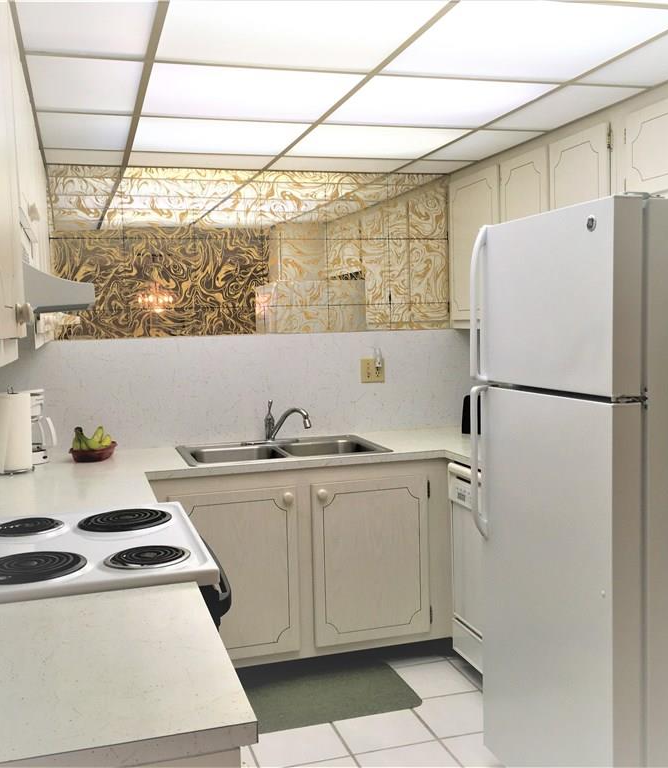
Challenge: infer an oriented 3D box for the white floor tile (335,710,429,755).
[{"bbox_3d":[0.167,1.227,3.061,0.303,0.010,0.310,-3,4,-16],"label":"white floor tile"}]

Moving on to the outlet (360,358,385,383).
[{"bbox_3d":[0.187,-0.061,4.047,0.117,0.114,0.012,-3,4,-16],"label":"outlet"}]

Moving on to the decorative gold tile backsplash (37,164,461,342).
[{"bbox_3d":[-0.326,-0.598,3.907,1.850,0.741,0.020,-3,4,-16],"label":"decorative gold tile backsplash"}]

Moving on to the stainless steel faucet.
[{"bbox_3d":[-0.202,0.167,3.802,0.220,0.187,0.055,1,5,31],"label":"stainless steel faucet"}]

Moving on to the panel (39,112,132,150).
[{"bbox_3d":[-0.885,-0.903,3.072,0.301,0.020,0.581,-3,4,-16],"label":"panel"}]

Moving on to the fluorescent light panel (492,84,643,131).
[{"bbox_3d":[0.759,-0.941,2.922,0.279,0.020,0.594,-3,4,-16],"label":"fluorescent light panel"}]

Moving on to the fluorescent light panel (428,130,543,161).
[{"bbox_3d":[0.589,-0.978,3.473,0.271,0.025,0.572,-3,4,-16],"label":"fluorescent light panel"}]

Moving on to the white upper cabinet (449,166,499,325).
[{"bbox_3d":[0.771,-0.624,3.965,0.310,0.700,0.500,-3,4,-16],"label":"white upper cabinet"}]

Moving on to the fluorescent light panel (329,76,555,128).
[{"bbox_3d":[0.320,-0.922,2.775,0.591,0.025,0.572,-3,4,-16],"label":"fluorescent light panel"}]

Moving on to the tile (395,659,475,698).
[{"bbox_3d":[0.383,1.181,3.406,0.308,0.010,0.308,-3,4,-16],"label":"tile"}]

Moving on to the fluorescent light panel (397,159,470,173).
[{"bbox_3d":[0.462,-1.003,3.941,0.279,0.020,0.314,-3,4,-16],"label":"fluorescent light panel"}]

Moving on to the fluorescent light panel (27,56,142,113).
[{"bbox_3d":[-0.717,-0.868,2.495,0.301,0.020,0.594,-3,4,-16],"label":"fluorescent light panel"}]

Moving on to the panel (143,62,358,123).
[{"bbox_3d":[-0.269,-0.890,2.625,0.606,0.020,0.594,-3,4,-16],"label":"panel"}]

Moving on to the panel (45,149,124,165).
[{"bbox_3d":[-1.013,-0.932,3.484,0.288,0.025,0.294,-3,4,-16],"label":"panel"}]

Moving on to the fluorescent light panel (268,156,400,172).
[{"bbox_3d":[0.026,-0.982,3.815,0.601,0.020,0.314,-3,4,-16],"label":"fluorescent light panel"}]

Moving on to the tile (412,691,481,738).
[{"bbox_3d":[0.463,1.212,3.146,0.303,0.010,0.310,-3,4,-16],"label":"tile"}]

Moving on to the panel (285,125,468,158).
[{"bbox_3d":[0.155,-0.955,3.373,0.601,0.020,0.581,-3,4,-16],"label":"panel"}]

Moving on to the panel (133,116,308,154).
[{"bbox_3d":[-0.439,-0.928,3.175,0.593,0.025,0.572,-3,4,-16],"label":"panel"}]

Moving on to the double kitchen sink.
[{"bbox_3d":[-0.223,0.365,3.641,0.832,0.185,0.560,-3,4,-16],"label":"double kitchen sink"}]

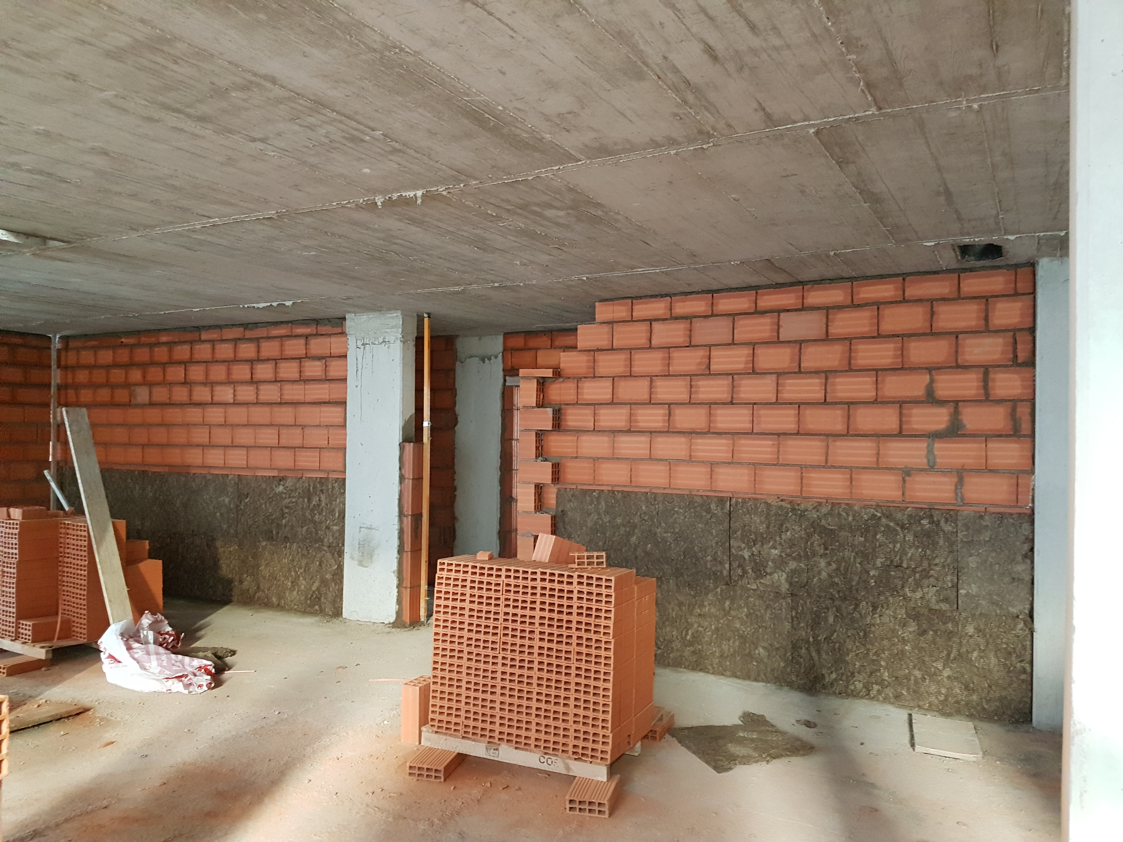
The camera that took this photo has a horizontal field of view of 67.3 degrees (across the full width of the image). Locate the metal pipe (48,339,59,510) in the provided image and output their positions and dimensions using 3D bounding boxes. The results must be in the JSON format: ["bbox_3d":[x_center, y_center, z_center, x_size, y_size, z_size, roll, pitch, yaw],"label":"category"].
[{"bbox_3d":[-5.601,0.382,9.306,0.055,2.654,0.055,0,0,28],"label":"metal pipe"}]

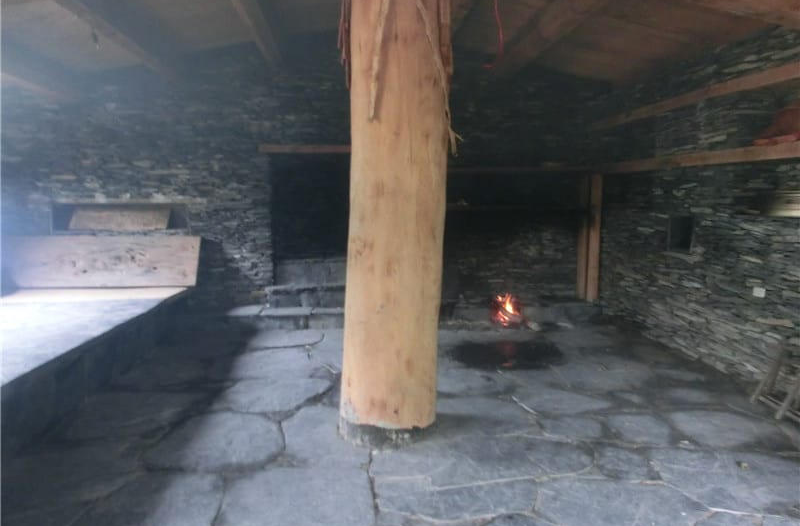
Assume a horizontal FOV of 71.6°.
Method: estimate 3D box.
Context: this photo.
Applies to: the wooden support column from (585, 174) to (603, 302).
[{"bbox_3d":[2.309,-0.300,6.663,0.140,1.547,0.098,0,7,-6],"label":"wooden support column"}]

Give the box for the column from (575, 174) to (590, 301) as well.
[{"bbox_3d":[2.189,-0.314,6.748,0.126,1.533,0.098,0,7,-6],"label":"column"}]

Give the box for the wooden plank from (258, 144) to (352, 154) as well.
[{"bbox_3d":[-0.942,-1.248,6.044,1.176,0.091,0.168,0,7,-6],"label":"wooden plank"}]

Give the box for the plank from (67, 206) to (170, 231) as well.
[{"bbox_3d":[-3.039,-0.461,6.064,1.001,0.295,0.042,0,-24,-6],"label":"plank"}]

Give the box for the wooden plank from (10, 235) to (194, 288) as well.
[{"bbox_3d":[-2.962,-0.014,5.579,1.820,0.554,0.049,0,-21,-6],"label":"wooden plank"}]

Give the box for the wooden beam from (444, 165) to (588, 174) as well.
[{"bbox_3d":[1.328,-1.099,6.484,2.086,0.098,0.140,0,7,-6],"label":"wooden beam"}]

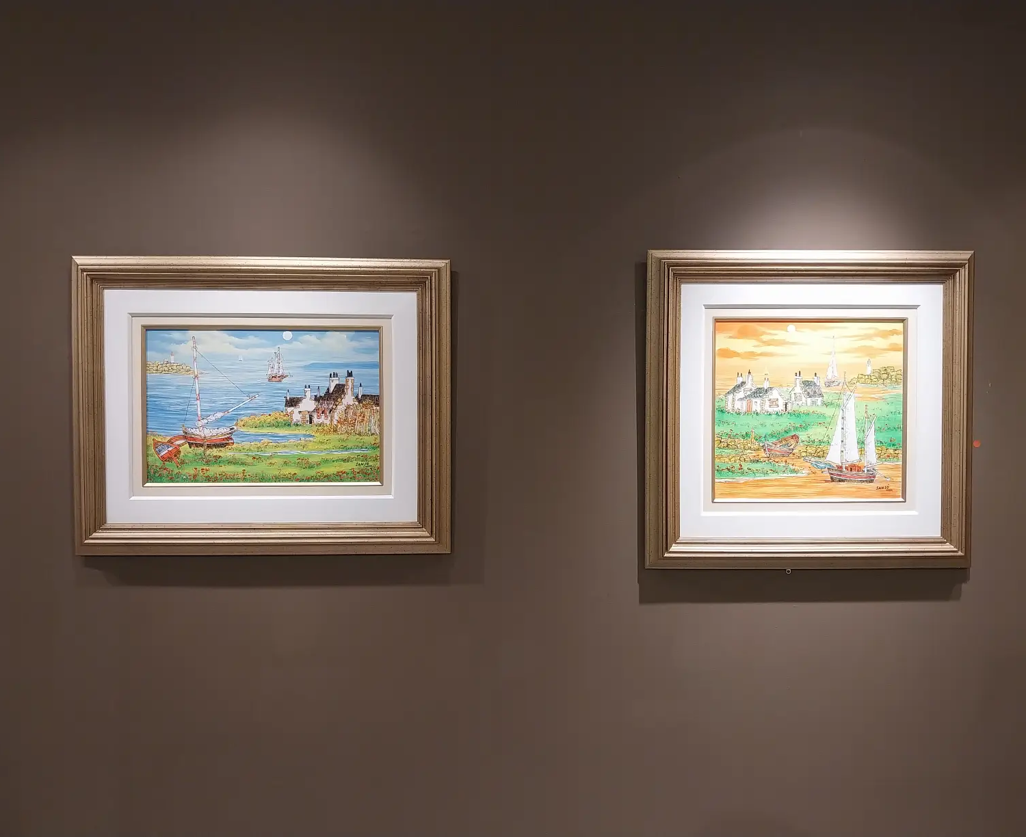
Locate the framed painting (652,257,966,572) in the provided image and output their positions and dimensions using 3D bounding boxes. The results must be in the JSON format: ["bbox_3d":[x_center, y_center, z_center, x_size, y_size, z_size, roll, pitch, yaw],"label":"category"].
[{"bbox_3d":[0.516,-0.014,1.448,0.569,0.550,0.037,0,1,-1],"label":"framed painting"}]

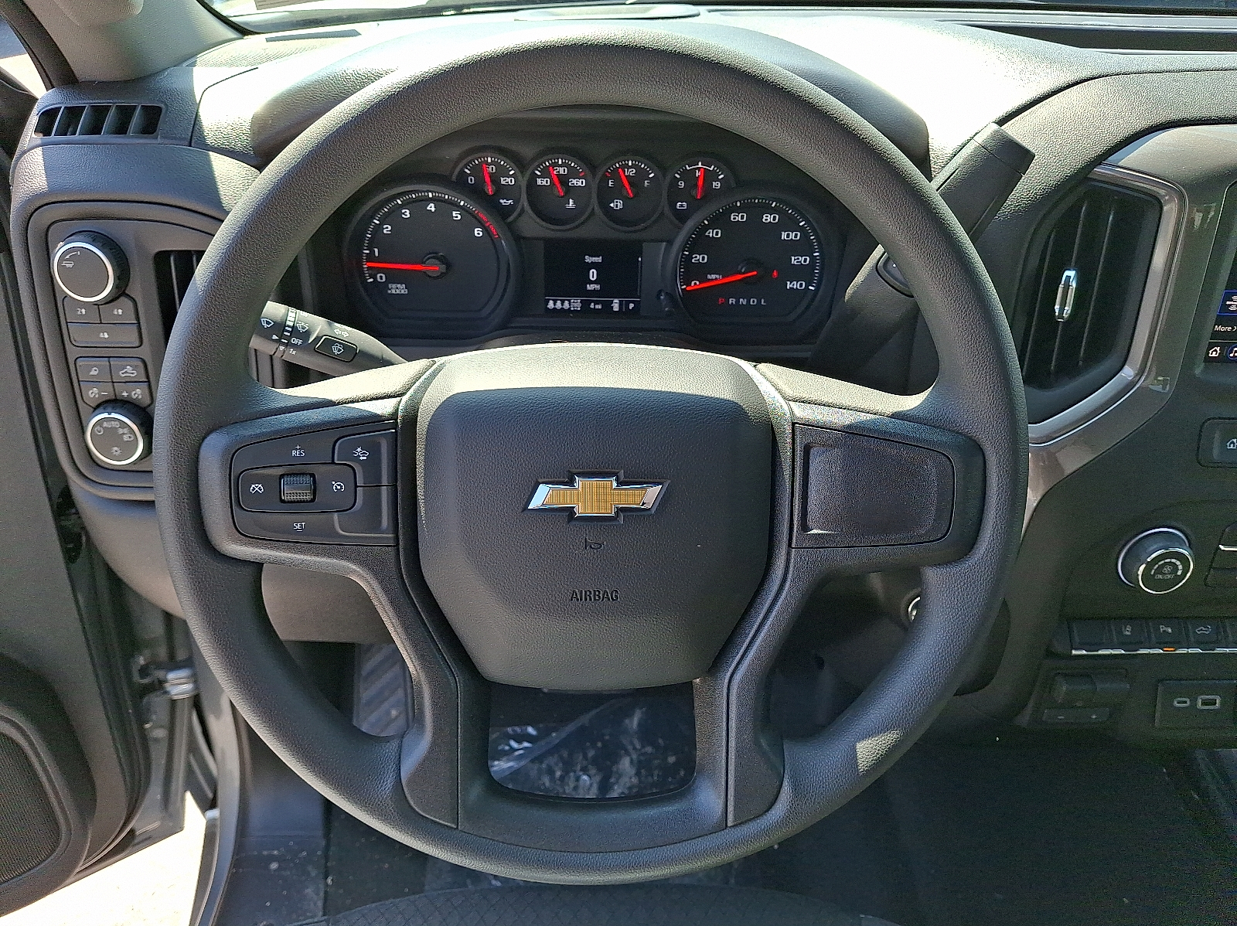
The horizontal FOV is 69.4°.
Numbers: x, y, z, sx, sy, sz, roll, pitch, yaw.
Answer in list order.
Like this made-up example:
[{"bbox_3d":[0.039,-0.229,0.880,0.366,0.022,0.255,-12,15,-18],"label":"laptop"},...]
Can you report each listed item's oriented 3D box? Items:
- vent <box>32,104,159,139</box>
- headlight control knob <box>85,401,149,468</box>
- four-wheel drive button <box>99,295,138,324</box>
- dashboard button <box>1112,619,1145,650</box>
[{"bbox_3d":[-0.327,-0.212,0.568,0.079,0.020,0.026,0,70,0],"label":"vent"},{"bbox_3d":[-0.332,-0.019,0.595,0.045,0.045,0.016,-1,24,-2],"label":"headlight control knob"},{"bbox_3d":[-0.332,-0.102,0.594,0.024,0.019,0.008,0,19,0],"label":"four-wheel drive button"},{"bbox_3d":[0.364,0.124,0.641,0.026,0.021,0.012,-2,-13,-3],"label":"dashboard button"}]

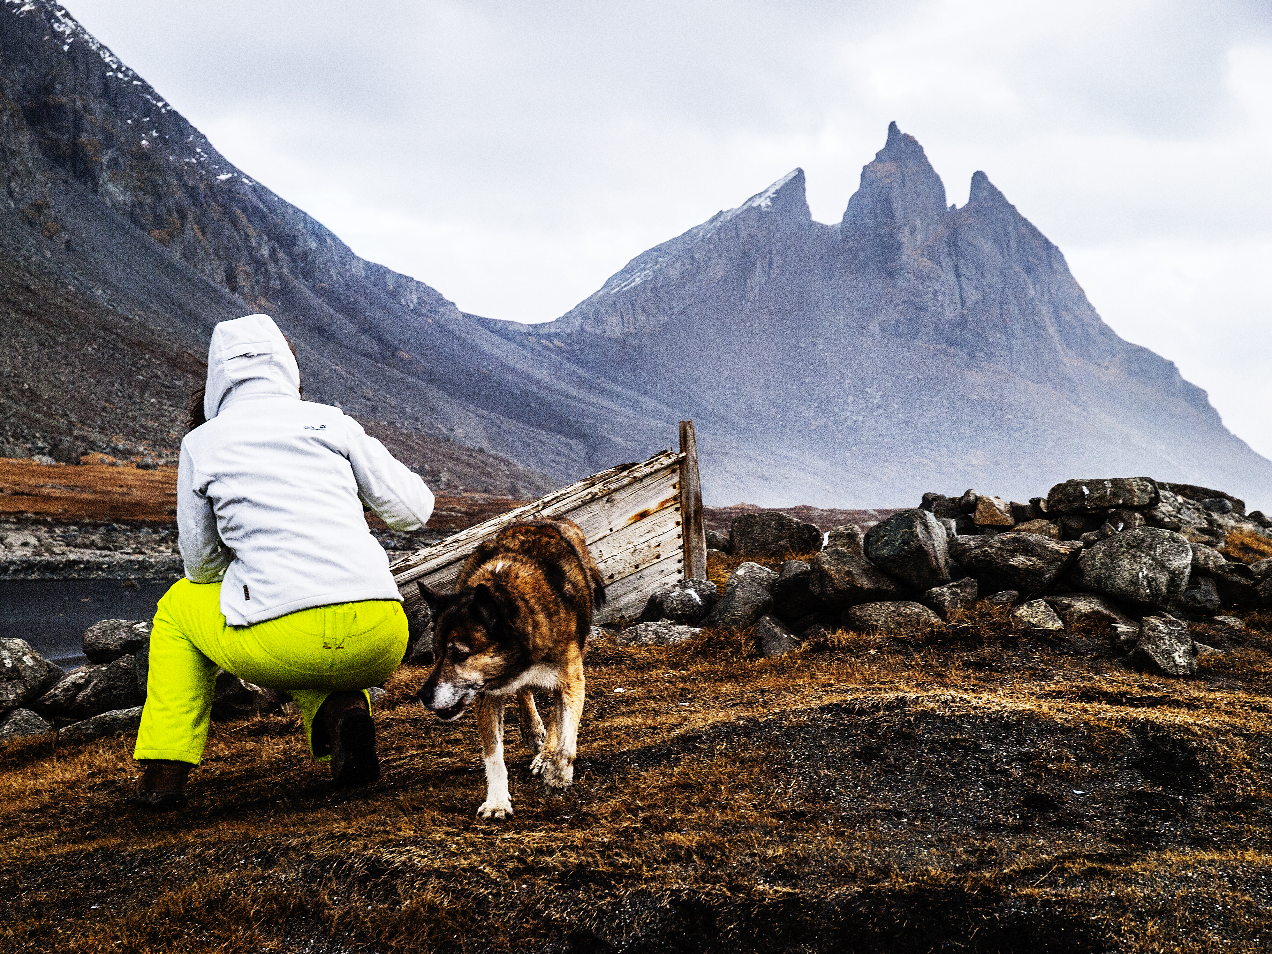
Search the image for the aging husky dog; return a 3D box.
[{"bbox_3d":[-0.245,0.415,5.930,0.330,0.640,0.950,0,-1,9],"label":"aging husky dog"}]

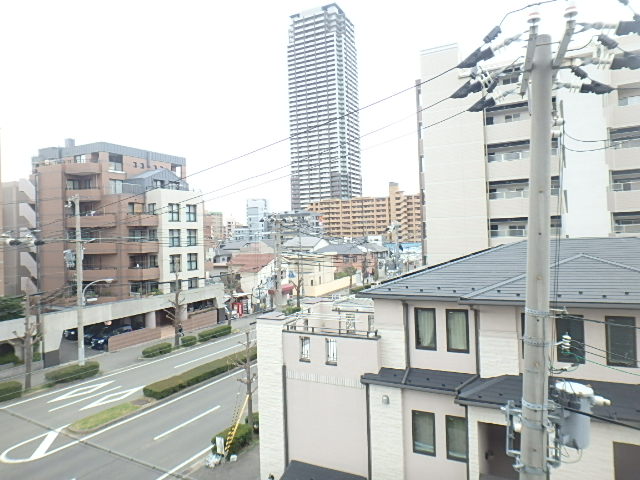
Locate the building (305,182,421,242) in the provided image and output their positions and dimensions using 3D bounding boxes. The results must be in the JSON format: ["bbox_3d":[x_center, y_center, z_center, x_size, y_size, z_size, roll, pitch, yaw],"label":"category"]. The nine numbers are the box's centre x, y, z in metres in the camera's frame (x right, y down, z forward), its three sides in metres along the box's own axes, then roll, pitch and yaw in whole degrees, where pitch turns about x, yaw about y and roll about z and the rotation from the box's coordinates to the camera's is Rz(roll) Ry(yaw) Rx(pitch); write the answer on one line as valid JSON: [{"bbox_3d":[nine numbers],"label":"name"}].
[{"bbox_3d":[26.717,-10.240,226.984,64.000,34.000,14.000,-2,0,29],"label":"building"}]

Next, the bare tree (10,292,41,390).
[{"bbox_3d":[-20.737,7.086,30.110,1.500,6.830,1.500,-2,-1,28],"label":"bare tree"}]

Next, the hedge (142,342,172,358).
[{"bbox_3d":[-15.027,10.156,39.652,1.400,0.630,2.700,-2,-1,28],"label":"hedge"}]

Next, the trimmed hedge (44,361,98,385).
[{"bbox_3d":[-18.979,10.140,32.805,1.600,0.700,3.300,-2,-1,28],"label":"trimmed hedge"}]

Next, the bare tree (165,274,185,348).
[{"bbox_3d":[-14.244,6.865,42.005,1.350,7.230,1.350,-2,-1,28],"label":"bare tree"}]

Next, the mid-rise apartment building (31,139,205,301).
[{"bbox_3d":[-24.508,-0.572,52.508,16.000,21.800,12.300,-2,0,29],"label":"mid-rise apartment building"}]

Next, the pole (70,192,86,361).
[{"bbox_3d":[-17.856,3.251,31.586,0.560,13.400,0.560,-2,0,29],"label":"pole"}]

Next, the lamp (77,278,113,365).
[{"bbox_3d":[-16.575,6.364,30.939,3.100,7.100,0.400,-2,0,29],"label":"lamp"}]

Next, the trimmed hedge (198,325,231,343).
[{"bbox_3d":[-10.760,9.564,43.572,0.961,0.720,3.843,-2,0,29],"label":"trimmed hedge"}]

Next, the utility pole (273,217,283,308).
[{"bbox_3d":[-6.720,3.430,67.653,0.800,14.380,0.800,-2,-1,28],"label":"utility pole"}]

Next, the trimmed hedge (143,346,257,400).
[{"bbox_3d":[-8.354,9.920,32.910,1.700,0.670,11.600,-2,-1,28],"label":"trimmed hedge"}]

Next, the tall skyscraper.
[{"bbox_3d":[3.459,-71.654,306.694,39.650,170.800,31.688,-2,-1,28],"label":"tall skyscraper"}]

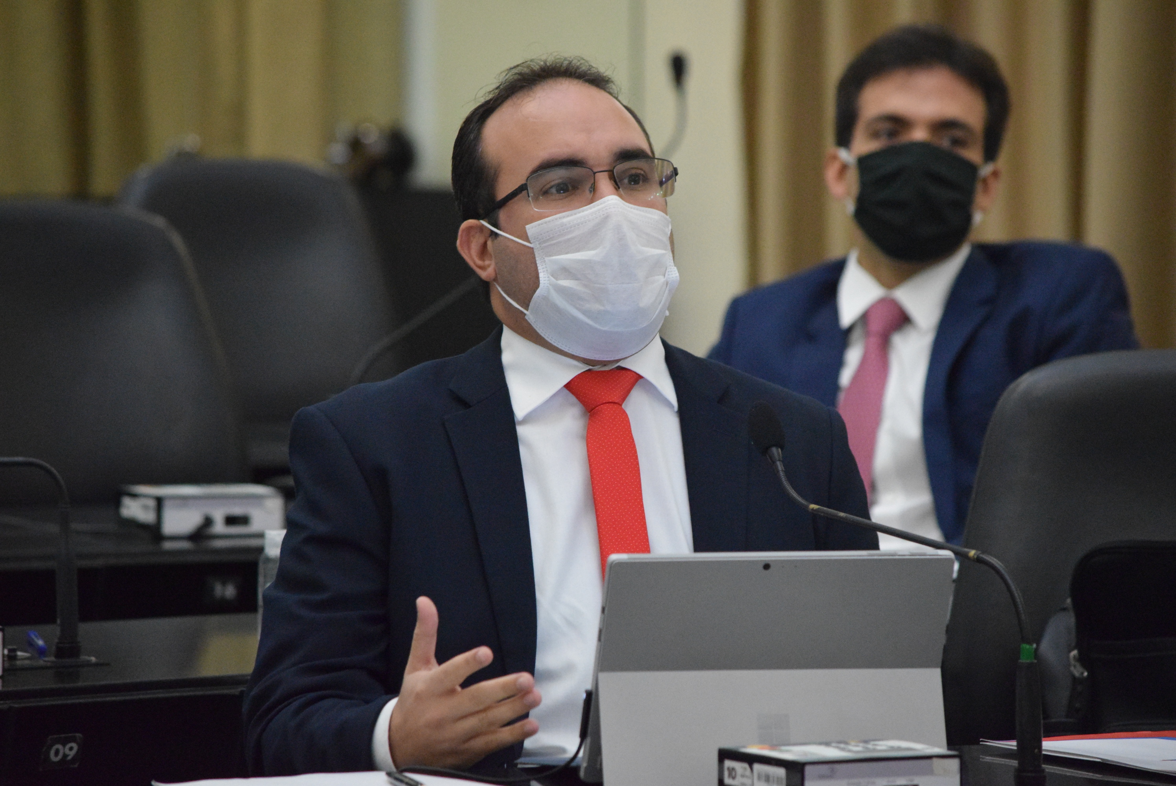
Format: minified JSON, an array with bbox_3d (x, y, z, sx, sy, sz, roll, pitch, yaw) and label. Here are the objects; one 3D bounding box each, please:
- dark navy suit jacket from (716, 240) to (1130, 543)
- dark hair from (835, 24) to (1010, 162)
[{"bbox_3d":[0.344,0.130,8.600,0.500,0.580,0.320,0,3,2],"label":"dark navy suit jacket"},{"bbox_3d":[0.345,-0.297,8.600,0.172,0.165,0.200,3,3,-6],"label":"dark hair"}]

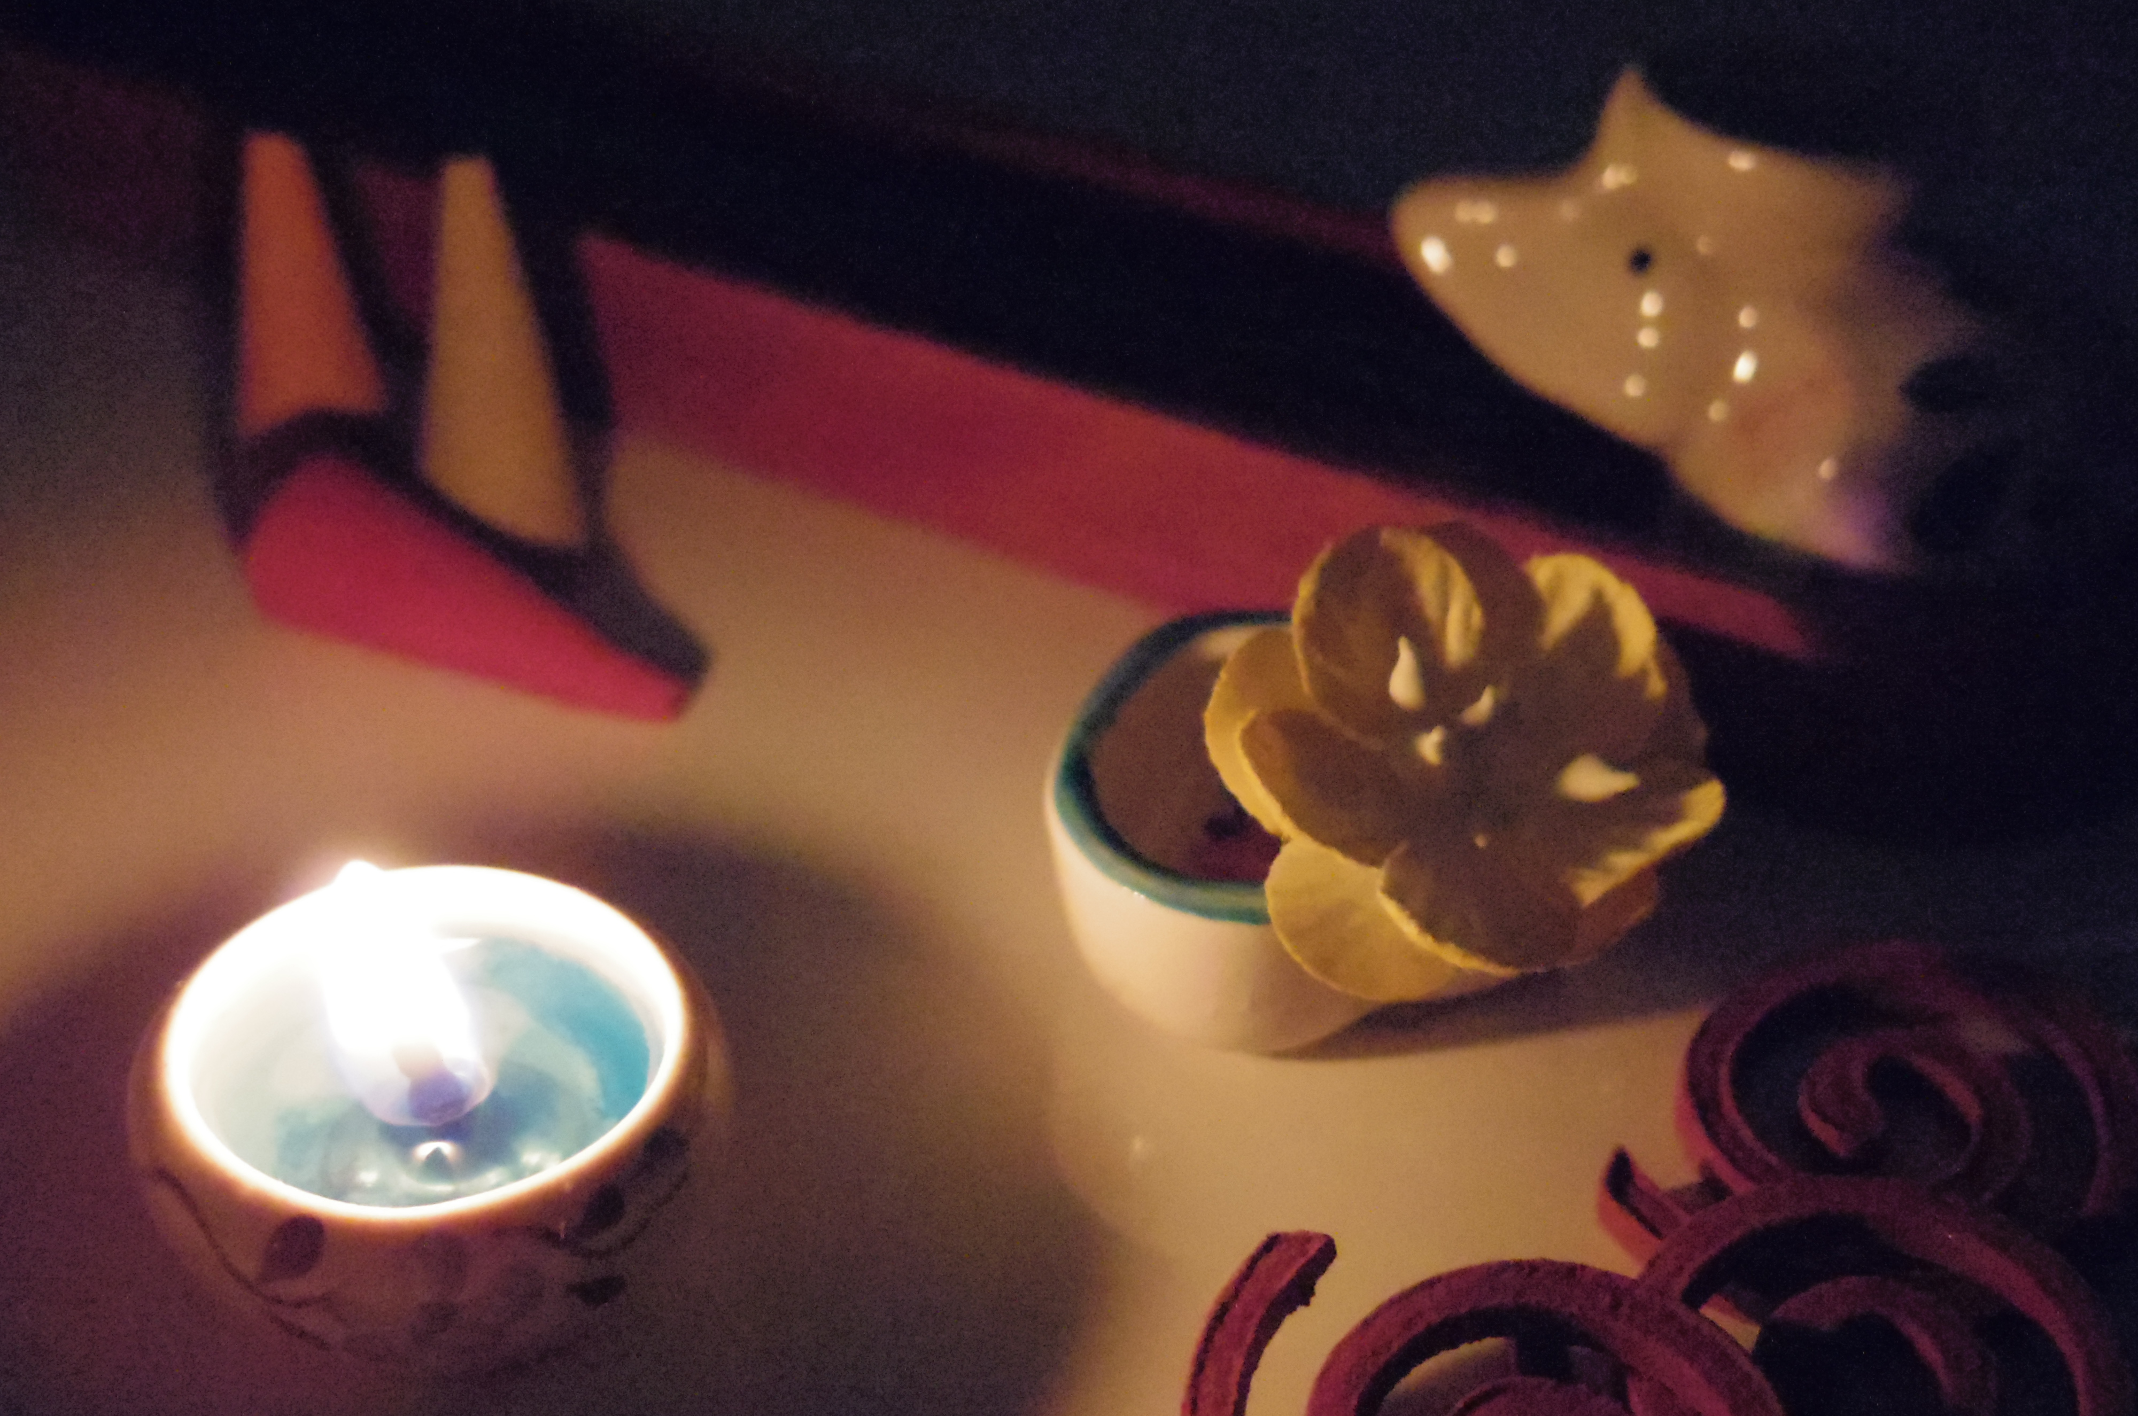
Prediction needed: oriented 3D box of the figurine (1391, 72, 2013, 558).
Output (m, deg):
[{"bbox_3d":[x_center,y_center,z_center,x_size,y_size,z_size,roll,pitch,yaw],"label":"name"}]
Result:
[{"bbox_3d":[0.044,-0.026,0.198,0.042,0.033,0.024,-9,36,-12],"label":"figurine"}]

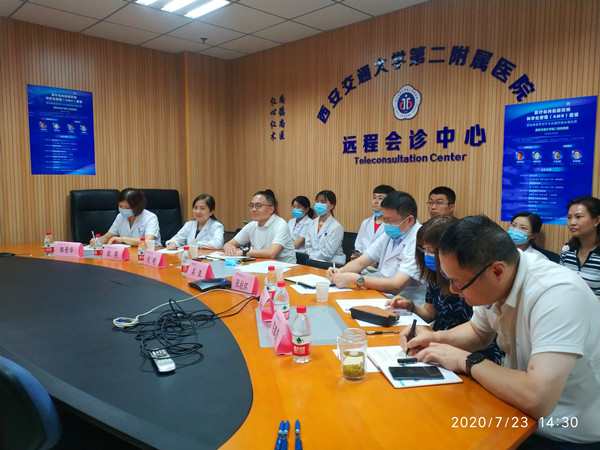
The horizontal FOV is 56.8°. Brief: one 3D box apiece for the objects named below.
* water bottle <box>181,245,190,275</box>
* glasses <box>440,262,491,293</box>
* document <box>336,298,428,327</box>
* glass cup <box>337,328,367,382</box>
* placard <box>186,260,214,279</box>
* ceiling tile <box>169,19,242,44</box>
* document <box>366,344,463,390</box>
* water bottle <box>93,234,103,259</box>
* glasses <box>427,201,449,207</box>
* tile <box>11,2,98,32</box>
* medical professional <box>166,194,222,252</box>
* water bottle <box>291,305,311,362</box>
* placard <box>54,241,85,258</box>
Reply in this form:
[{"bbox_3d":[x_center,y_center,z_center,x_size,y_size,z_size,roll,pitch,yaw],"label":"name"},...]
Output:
[{"bbox_3d":[-0.724,0.229,3.520,0.064,0.185,0.064,0,5,0],"label":"water bottle"},{"bbox_3d":[0.471,0.129,1.570,0.145,0.050,0.145,-39,24,-6],"label":"glasses"},{"bbox_3d":[0.367,0.403,2.575,0.295,0.005,0.490,0,5,-6],"label":"document"},{"bbox_3d":[0.159,0.394,1.685,0.090,0.153,0.075,0,4,-3],"label":"glass cup"},{"bbox_3d":[-0.635,0.285,3.520,0.075,0.095,0.215,-3,5,-42],"label":"placard"},{"bbox_3d":[-0.910,-1.850,5.380,0.600,0.020,0.600,-3,6,-42],"label":"ceiling tile"},{"bbox_3d":[0.350,0.459,1.800,0.212,0.014,0.355,-1,5,-11],"label":"document"},{"bbox_3d":[-1.545,0.166,4.250,0.064,0.185,0.064,0,5,0],"label":"water bottle"},{"bbox_3d":[1.005,-0.155,3.990,0.135,0.043,0.140,-3,5,-40],"label":"glasses"},{"bbox_3d":[-2.138,-1.801,4.856,0.580,0.020,0.620,5,7,44],"label":"tile"},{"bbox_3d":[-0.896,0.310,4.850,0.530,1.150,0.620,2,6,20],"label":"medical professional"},{"bbox_3d":[0.007,0.368,1.866,0.062,0.187,0.062,0,5,0],"label":"water bottle"},{"bbox_3d":[-1.795,0.193,4.320,0.210,0.115,0.090,0,5,-3],"label":"placard"}]

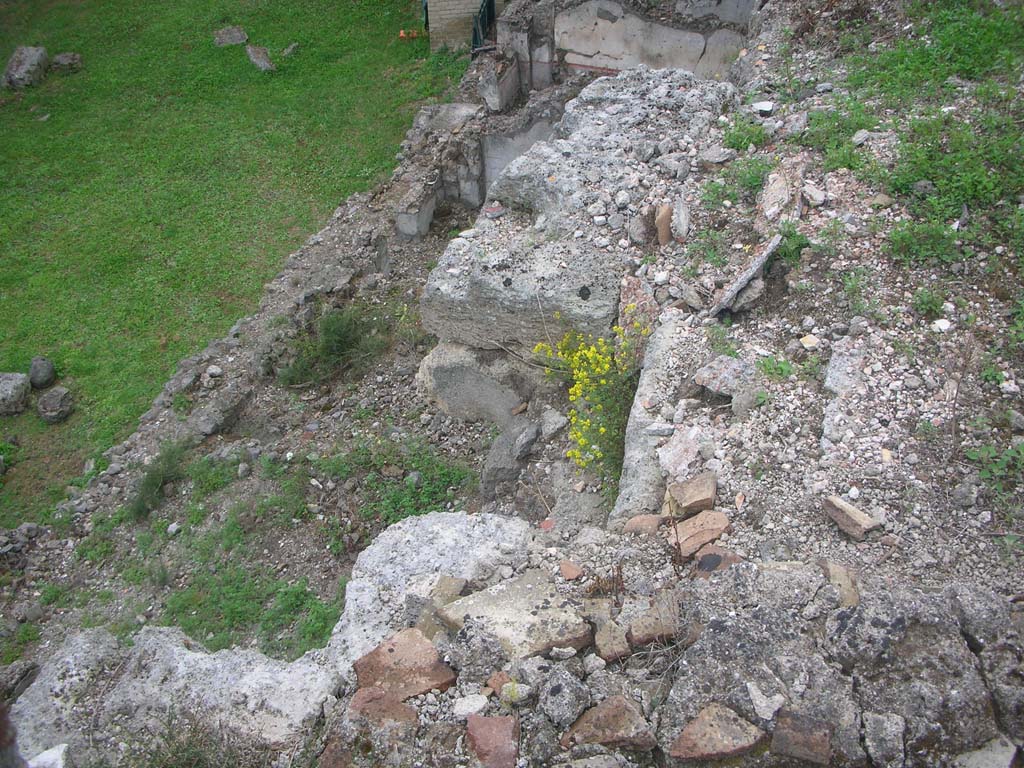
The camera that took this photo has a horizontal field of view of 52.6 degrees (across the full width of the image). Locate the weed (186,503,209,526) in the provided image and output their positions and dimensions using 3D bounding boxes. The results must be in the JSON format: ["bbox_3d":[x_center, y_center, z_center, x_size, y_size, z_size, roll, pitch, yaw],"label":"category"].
[{"bbox_3d":[-1.700,0.706,5.600,0.120,0.080,0.110,-1,36,0],"label":"weed"}]

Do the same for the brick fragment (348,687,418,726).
[{"bbox_3d":[-0.270,0.680,2.183,0.144,0.050,0.077,-1,31,0],"label":"brick fragment"}]

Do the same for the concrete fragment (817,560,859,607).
[{"bbox_3d":[0.825,0.505,2.630,0.065,0.050,0.135,-16,39,-20],"label":"concrete fragment"}]

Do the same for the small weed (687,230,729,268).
[{"bbox_3d":[0.767,-0.529,4.064,0.161,0.110,0.207,4,32,9],"label":"small weed"}]

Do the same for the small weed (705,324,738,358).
[{"bbox_3d":[0.669,-0.135,3.290,0.088,0.065,0.080,7,38,11],"label":"small weed"}]

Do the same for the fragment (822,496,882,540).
[{"bbox_3d":[0.888,0.349,2.713,0.050,0.045,0.145,-23,42,-25],"label":"fragment"}]

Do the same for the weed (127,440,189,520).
[{"bbox_3d":[-1.960,0.533,5.750,0.290,0.260,0.360,-1,36,0],"label":"weed"}]

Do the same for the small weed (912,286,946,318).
[{"bbox_3d":[1.386,-0.271,3.445,0.078,0.065,0.070,15,40,20],"label":"small weed"}]

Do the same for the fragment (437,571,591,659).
[{"bbox_3d":[0.003,0.557,2.518,0.310,0.065,0.160,-13,39,-14],"label":"fragment"}]

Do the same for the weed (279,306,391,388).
[{"bbox_3d":[-1.092,-0.245,6.500,0.680,0.320,0.450,-1,36,0],"label":"weed"}]

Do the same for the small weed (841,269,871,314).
[{"bbox_3d":[1.230,-0.331,3.697,0.089,0.140,0.177,8,33,14],"label":"small weed"}]

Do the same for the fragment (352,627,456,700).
[{"bbox_3d":[-0.251,0.652,2.414,0.205,0.050,0.125,-16,39,-18],"label":"fragment"}]

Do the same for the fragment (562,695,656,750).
[{"bbox_3d":[0.199,0.695,2.128,0.189,0.065,0.106,-1,31,0],"label":"fragment"}]

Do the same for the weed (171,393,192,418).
[{"bbox_3d":[-1.946,0.126,6.100,0.130,0.100,0.130,-1,36,0],"label":"weed"}]

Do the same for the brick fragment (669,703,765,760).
[{"bbox_3d":[0.448,0.763,2.280,0.200,0.050,0.110,-10,37,-12],"label":"brick fragment"}]

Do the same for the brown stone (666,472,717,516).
[{"bbox_3d":[0.483,0.298,2.793,0.110,0.065,0.070,-11,38,-12],"label":"brown stone"}]

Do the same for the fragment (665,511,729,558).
[{"bbox_3d":[0.484,0.387,2.688,0.140,0.050,0.070,-19,41,-22],"label":"fragment"}]

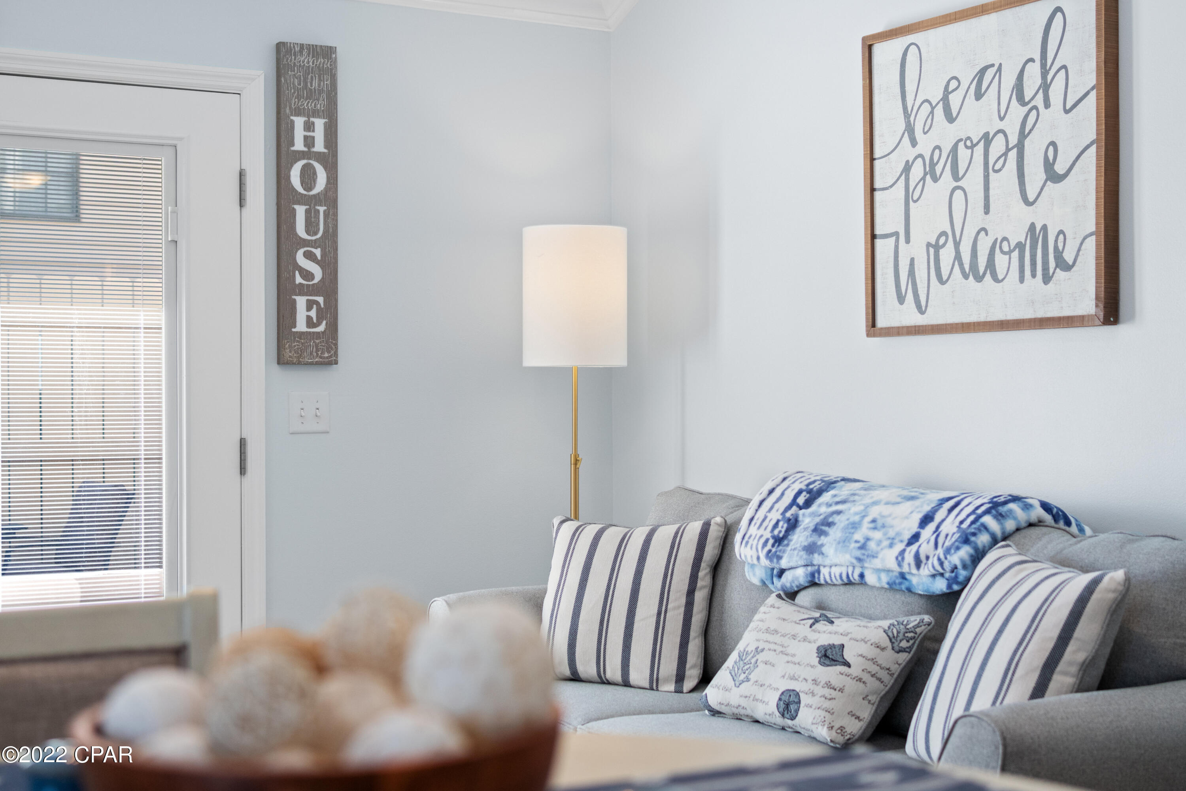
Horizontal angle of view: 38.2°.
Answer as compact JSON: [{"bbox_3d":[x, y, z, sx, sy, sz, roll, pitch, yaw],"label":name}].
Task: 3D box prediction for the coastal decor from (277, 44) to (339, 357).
[{"bbox_3d":[-0.805,-0.536,4.831,0.170,0.902,0.032,0,0,-30],"label":"coastal decor"}]

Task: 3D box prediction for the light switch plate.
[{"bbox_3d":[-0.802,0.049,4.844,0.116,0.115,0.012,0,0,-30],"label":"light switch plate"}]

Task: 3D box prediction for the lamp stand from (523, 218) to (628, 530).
[{"bbox_3d":[-0.051,0.360,4.966,0.303,1.681,0.303,0,0,0],"label":"lamp stand"}]

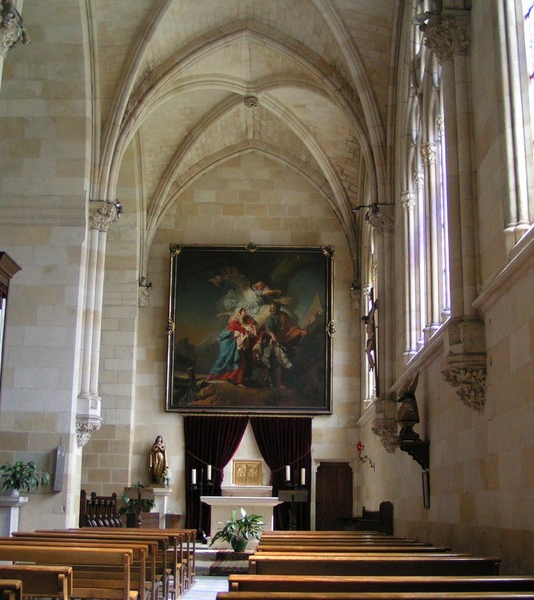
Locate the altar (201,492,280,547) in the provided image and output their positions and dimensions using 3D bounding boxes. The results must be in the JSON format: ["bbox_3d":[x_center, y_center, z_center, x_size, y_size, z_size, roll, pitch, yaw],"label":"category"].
[{"bbox_3d":[-0.534,4.883,19.256,1.800,1.080,0.850,1,-13,1],"label":"altar"}]

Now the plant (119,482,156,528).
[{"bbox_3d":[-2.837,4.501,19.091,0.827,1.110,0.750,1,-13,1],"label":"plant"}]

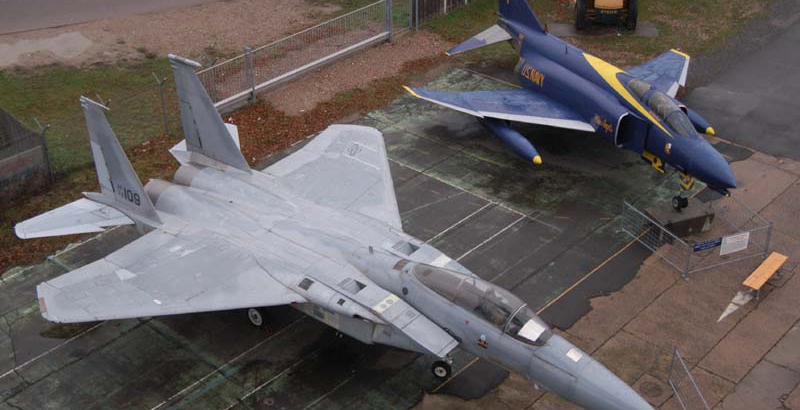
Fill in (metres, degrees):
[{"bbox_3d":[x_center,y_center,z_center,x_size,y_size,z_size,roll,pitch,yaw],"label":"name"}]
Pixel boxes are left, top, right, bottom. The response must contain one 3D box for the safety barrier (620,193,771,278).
[{"bbox_3d":[9.283,0.749,33.516,3.400,1.100,2.950,-11,32,-15],"label":"safety barrier"}]

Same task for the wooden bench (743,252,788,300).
[{"bbox_3d":[10.845,2.148,31.645,0.460,0.490,2.170,23,39,36],"label":"wooden bench"}]

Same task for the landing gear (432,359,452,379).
[{"bbox_3d":[1.117,4.363,28.353,0.600,0.620,0.300,21,38,34],"label":"landing gear"}]

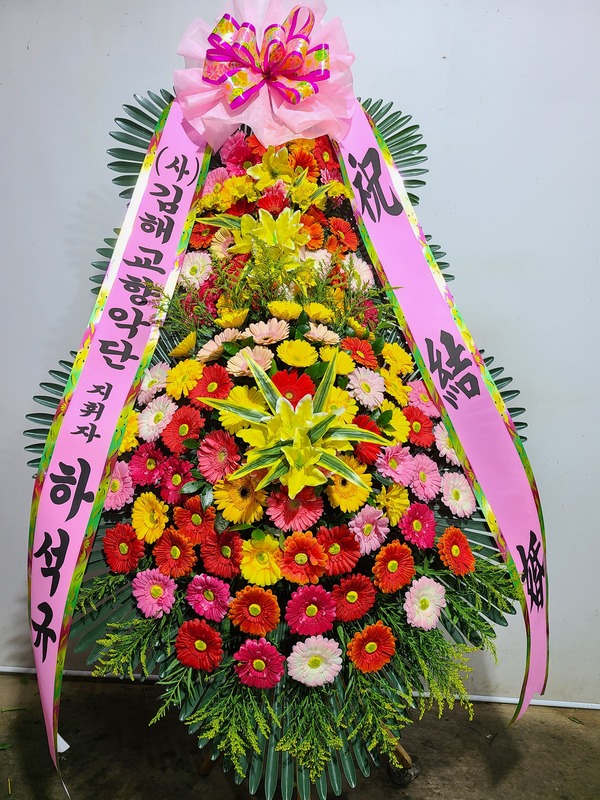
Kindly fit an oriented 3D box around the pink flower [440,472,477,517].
[{"bbox_3d":[0.341,0.210,1.309,0.107,0.107,0.035,-7,-25,-42],"label":"pink flower"}]

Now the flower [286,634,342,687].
[{"bbox_3d":[0.030,0.538,1.240,0.112,0.112,0.038,1,-10,0],"label":"flower"}]

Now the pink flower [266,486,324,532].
[{"bbox_3d":[-0.009,0.214,1.200,0.113,0.113,0.042,-1,0,0],"label":"pink flower"}]

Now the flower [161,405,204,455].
[{"bbox_3d":[-0.244,0.067,1.289,0.105,0.105,0.042,2,-14,25],"label":"flower"}]

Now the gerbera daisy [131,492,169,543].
[{"bbox_3d":[-0.307,0.247,1.259,0.107,0.107,0.042,2,-11,27],"label":"gerbera daisy"}]

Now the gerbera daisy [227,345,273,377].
[{"bbox_3d":[-0.106,-0.077,1.330,0.107,0.035,0.107,4,40,26],"label":"gerbera daisy"}]

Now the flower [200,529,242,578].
[{"bbox_3d":[-0.157,0.318,1.247,0.106,0.106,0.035,5,-5,33],"label":"flower"}]

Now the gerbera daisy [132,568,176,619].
[{"bbox_3d":[-0.310,0.412,1.280,0.105,0.105,0.037,3,-11,13],"label":"gerbera daisy"}]

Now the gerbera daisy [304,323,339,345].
[{"bbox_3d":[0.052,-0.155,1.482,0.099,0.035,0.099,-6,40,-37],"label":"gerbera daisy"}]

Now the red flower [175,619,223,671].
[{"bbox_3d":[-0.203,0.505,1.240,0.109,0.109,0.035,3,-9,23],"label":"red flower"}]

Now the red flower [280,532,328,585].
[{"bbox_3d":[0.010,0.336,1.280,0.106,0.112,0.038,-1,-20,-5],"label":"red flower"}]

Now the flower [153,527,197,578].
[{"bbox_3d":[-0.254,0.316,1.249,0.105,0.105,0.042,2,-6,22],"label":"flower"}]

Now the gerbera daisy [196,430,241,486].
[{"bbox_3d":[-0.167,0.118,1.230,0.111,0.111,0.040,4,-4,25],"label":"gerbera daisy"}]

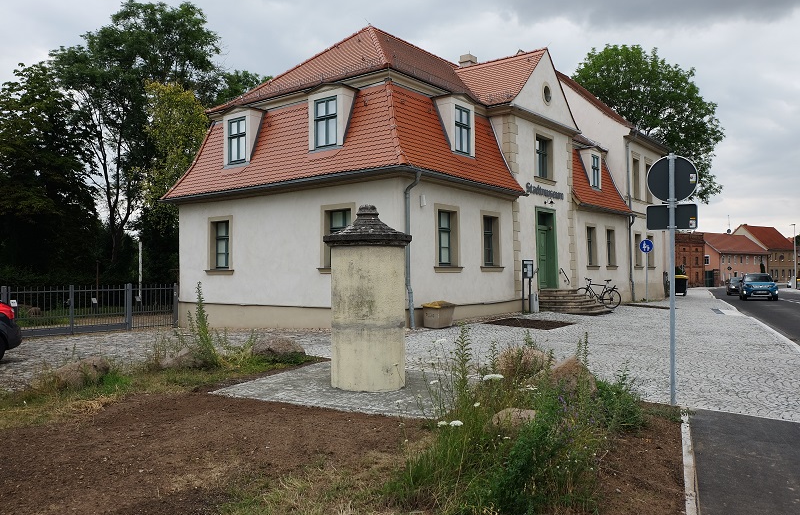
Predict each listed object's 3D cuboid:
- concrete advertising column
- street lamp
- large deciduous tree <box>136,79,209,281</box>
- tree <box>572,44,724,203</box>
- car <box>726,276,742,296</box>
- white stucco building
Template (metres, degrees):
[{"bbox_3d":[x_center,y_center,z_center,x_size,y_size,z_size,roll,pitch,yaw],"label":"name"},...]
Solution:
[{"bbox_3d":[-0.429,0.501,8.500,1.180,2.380,1.180,0,-1,0],"label":"concrete advertising column"},{"bbox_3d":[40.340,-0.049,66.000,0.650,6.700,0.200,-1,-1,22],"label":"street lamp"},{"bbox_3d":[-11.847,-3.367,34.000,4.800,12.200,4.800,0,-1,0],"label":"large deciduous tree"},{"bbox_3d":[16.718,-5.920,43.000,10.400,16.700,10.000,0,-1,0],"label":"tree"},{"bbox_3d":[26.913,2.260,51.000,1.780,1.480,4.200,-1,-1,22],"label":"car"},{"bbox_3d":[3.118,-3.439,27.126,10.200,11.000,22.900,-1,-2,37],"label":"white stucco building"}]

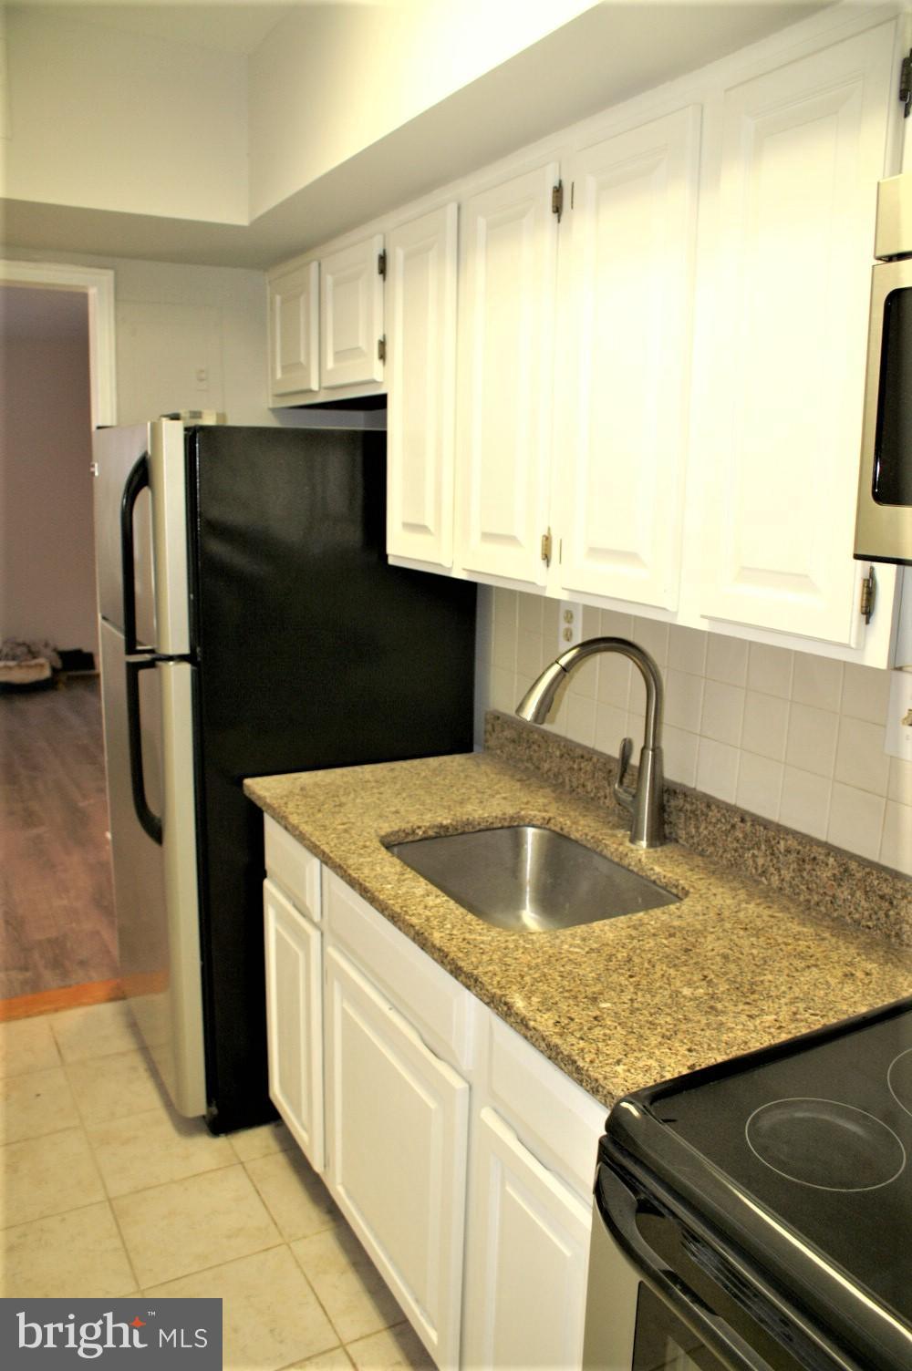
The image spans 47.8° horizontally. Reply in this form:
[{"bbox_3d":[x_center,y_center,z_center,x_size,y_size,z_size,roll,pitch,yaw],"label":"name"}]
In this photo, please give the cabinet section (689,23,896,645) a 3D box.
[{"bbox_3d":[0.562,-0.438,1.407,0.310,0.724,0.295,-6,13,-29],"label":"cabinet section"}]

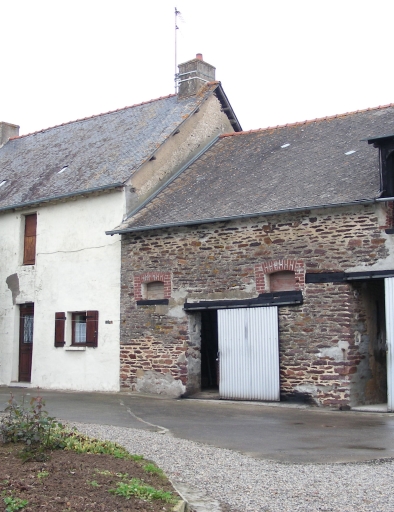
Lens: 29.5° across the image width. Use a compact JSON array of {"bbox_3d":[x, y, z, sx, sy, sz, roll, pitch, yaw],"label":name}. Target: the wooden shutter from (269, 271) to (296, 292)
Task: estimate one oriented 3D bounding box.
[{"bbox_3d":[1.909,0.574,16.720,0.700,0.480,0.120,-5,-10,34],"label":"wooden shutter"}]

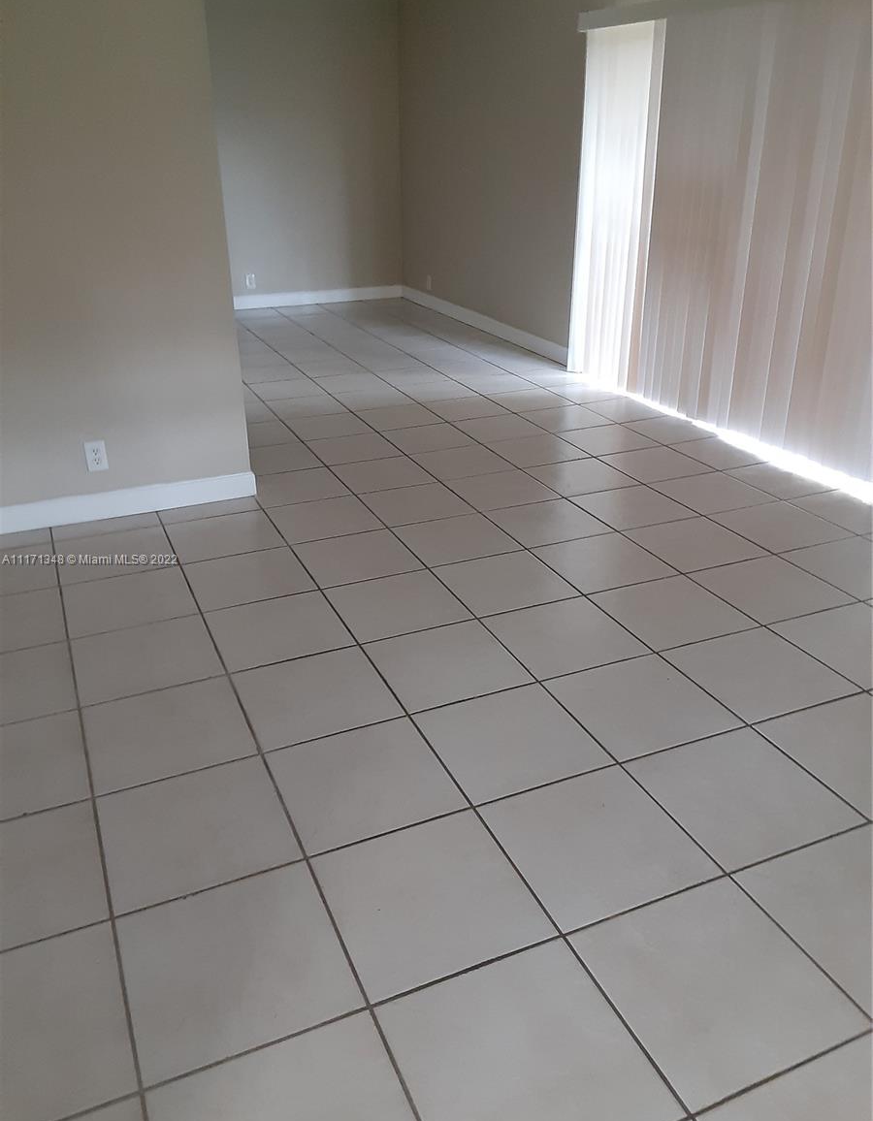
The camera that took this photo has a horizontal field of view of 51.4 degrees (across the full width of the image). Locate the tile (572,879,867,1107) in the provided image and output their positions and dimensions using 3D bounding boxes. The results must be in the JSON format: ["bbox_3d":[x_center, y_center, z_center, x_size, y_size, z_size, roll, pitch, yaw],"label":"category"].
[{"bbox_3d":[0.520,0.791,1.709,0.402,0.010,0.402,-11,28,-21],"label":"tile"}]

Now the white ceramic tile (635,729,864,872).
[{"bbox_3d":[0.726,0.557,2.180,0.396,0.010,0.396,-11,27,-21],"label":"white ceramic tile"}]

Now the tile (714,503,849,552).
[{"bbox_3d":[1.353,-0.136,3.627,0.396,0.010,0.396,-11,27,-21],"label":"tile"}]

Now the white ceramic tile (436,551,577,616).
[{"bbox_3d":[0.238,0.079,3.201,0.402,0.010,0.402,-11,28,-21],"label":"white ceramic tile"}]

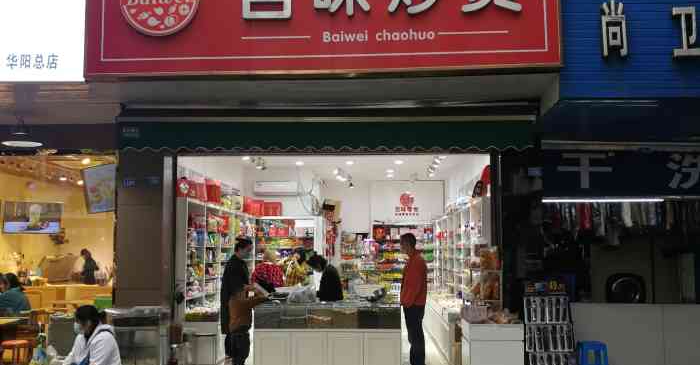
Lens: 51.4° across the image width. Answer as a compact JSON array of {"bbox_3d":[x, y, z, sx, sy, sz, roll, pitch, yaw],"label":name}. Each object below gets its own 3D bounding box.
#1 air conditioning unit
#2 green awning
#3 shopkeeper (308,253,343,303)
[{"bbox_3d":[-1.476,0.131,14.578,0.880,0.290,0.220,-1,-6,2],"label":"air conditioning unit"},{"bbox_3d":[-0.315,-0.588,9.202,5.150,0.460,0.420,-1,-6,2],"label":"green awning"},{"bbox_3d":[-0.305,1.667,9.553,0.450,1.500,0.450,3,-6,-28],"label":"shopkeeper"}]

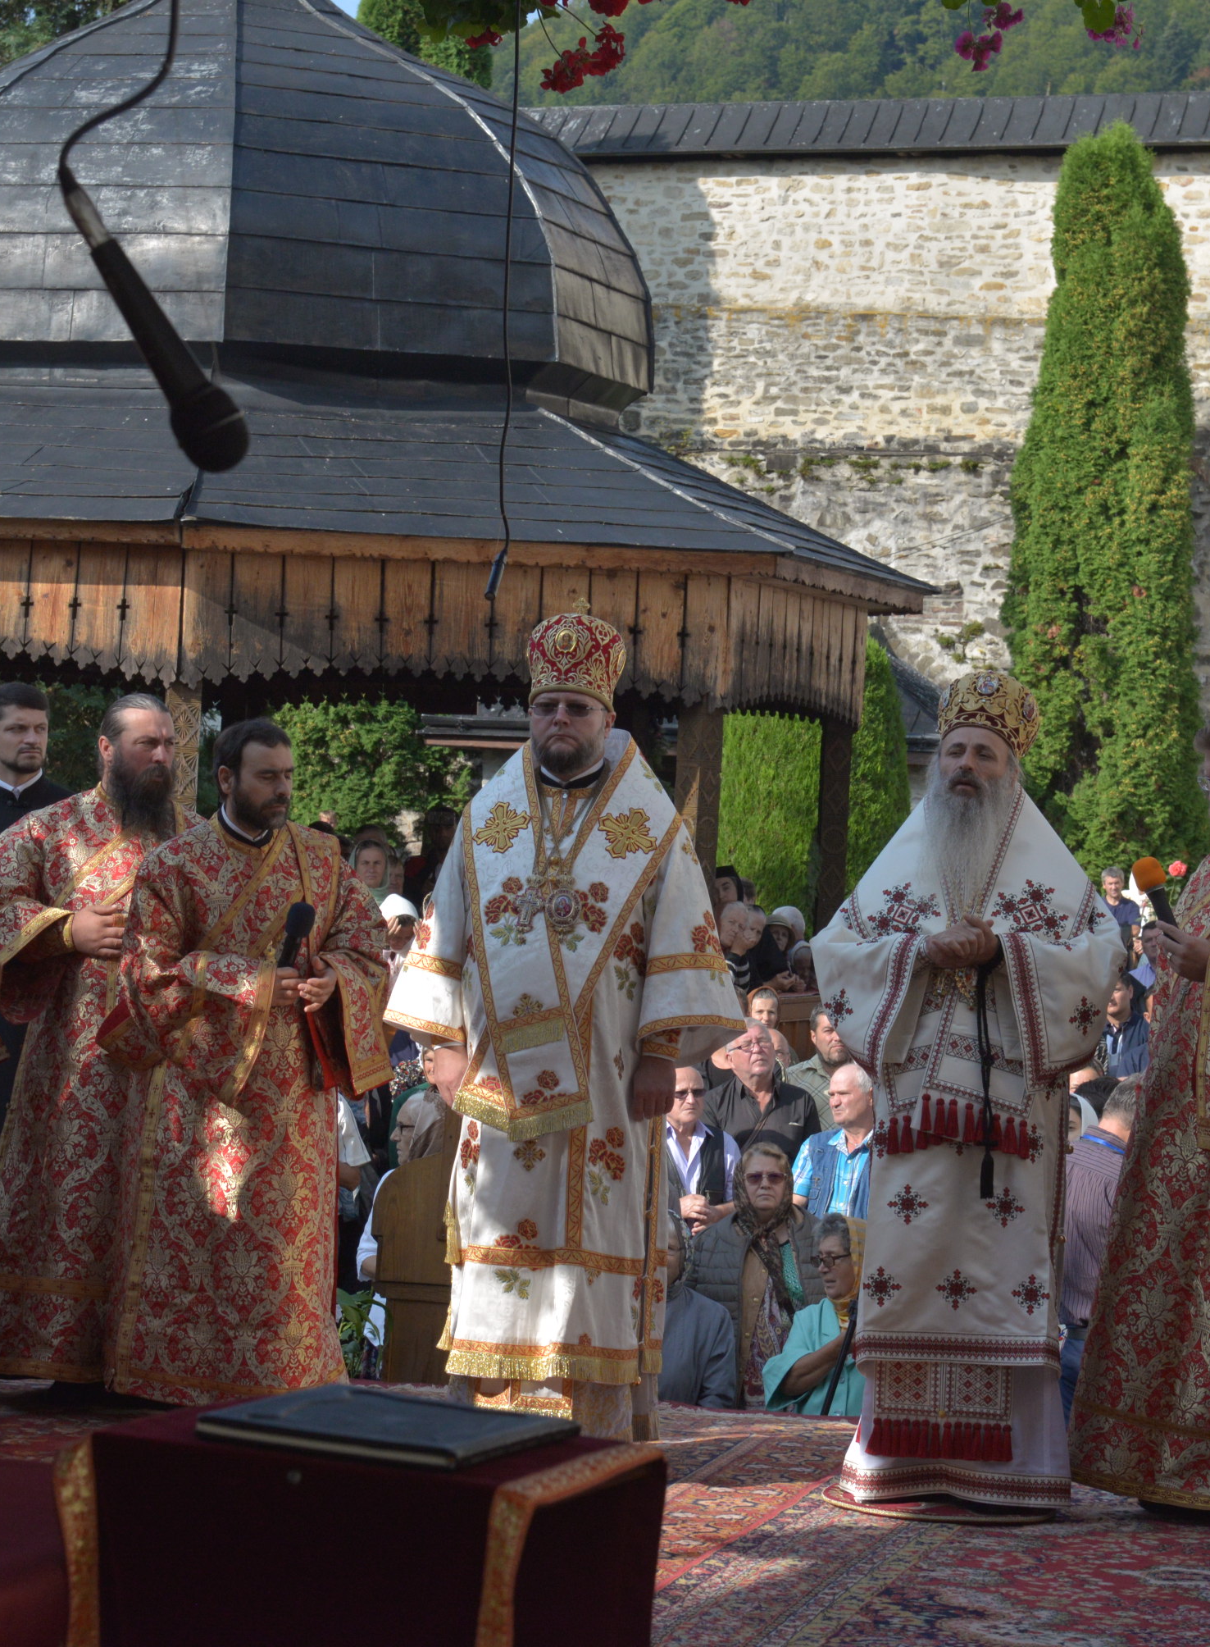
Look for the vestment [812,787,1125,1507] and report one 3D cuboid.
[{"bbox_3d":[0.810,0.560,10.750,0.700,1.860,0.500,2,-1,13],"label":"vestment"}]

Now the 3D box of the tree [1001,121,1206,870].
[{"bbox_3d":[3.834,-1.552,36.500,1.500,7.550,1.500,2,-1,0],"label":"tree"}]

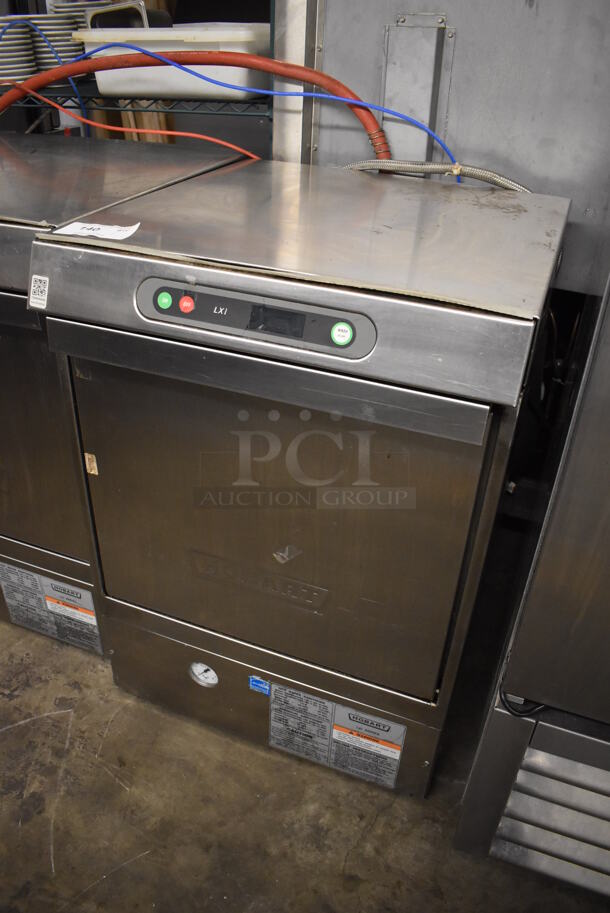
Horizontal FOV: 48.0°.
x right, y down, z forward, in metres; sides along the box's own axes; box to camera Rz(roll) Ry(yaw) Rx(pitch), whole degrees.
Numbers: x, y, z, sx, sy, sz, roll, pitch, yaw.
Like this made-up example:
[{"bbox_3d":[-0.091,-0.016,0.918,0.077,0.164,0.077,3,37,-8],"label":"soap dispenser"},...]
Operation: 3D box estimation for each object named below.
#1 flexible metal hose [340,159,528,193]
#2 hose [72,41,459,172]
[{"bbox_3d":[0.245,-0.534,1.288,0.360,0.045,0.045,15,34,19],"label":"flexible metal hose"},{"bbox_3d":[-0.100,-0.692,1.348,0.830,0.190,0.100,14,34,17],"label":"hose"}]

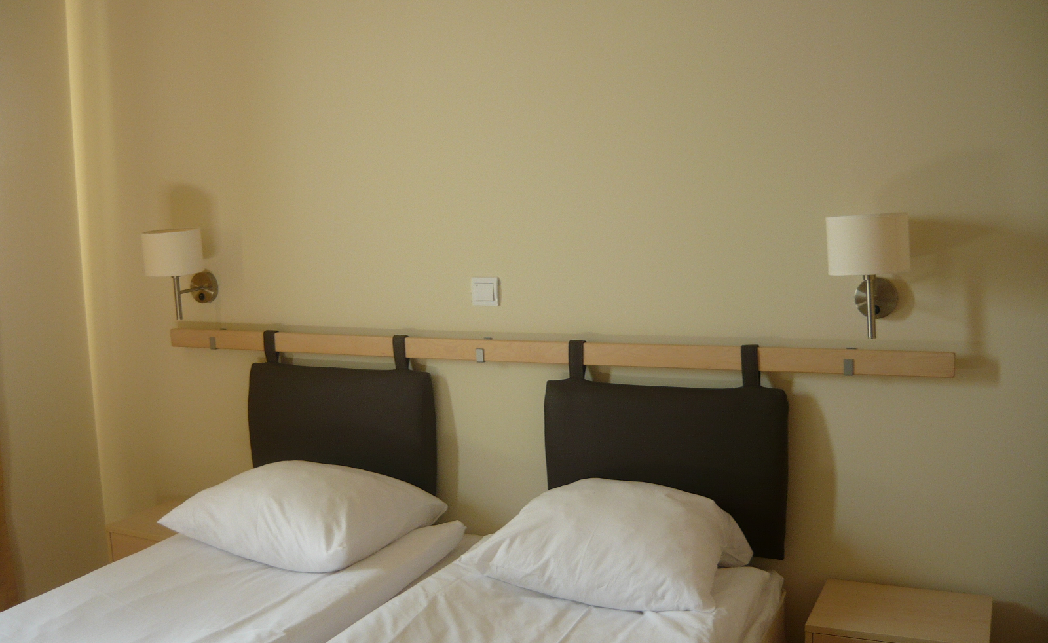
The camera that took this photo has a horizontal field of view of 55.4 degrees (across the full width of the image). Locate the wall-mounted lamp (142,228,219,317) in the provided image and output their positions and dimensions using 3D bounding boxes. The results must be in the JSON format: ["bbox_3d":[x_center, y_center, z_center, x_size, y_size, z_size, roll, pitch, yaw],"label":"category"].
[{"bbox_3d":[-1.114,-0.147,3.212,0.190,0.285,0.220,1,7,27],"label":"wall-mounted lamp"}]

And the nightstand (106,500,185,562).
[{"bbox_3d":[-1.078,0.869,3.242,0.400,0.480,0.300,1,7,27],"label":"nightstand"}]

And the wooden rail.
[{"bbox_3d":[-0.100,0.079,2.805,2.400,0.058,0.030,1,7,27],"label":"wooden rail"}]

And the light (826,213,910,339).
[{"bbox_3d":[0.777,-0.100,2.255,0.190,0.282,0.220,1,7,27],"label":"light"}]

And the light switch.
[{"bbox_3d":[-0.108,-0.083,2.820,0.082,0.082,0.012,1,7,27],"label":"light switch"}]

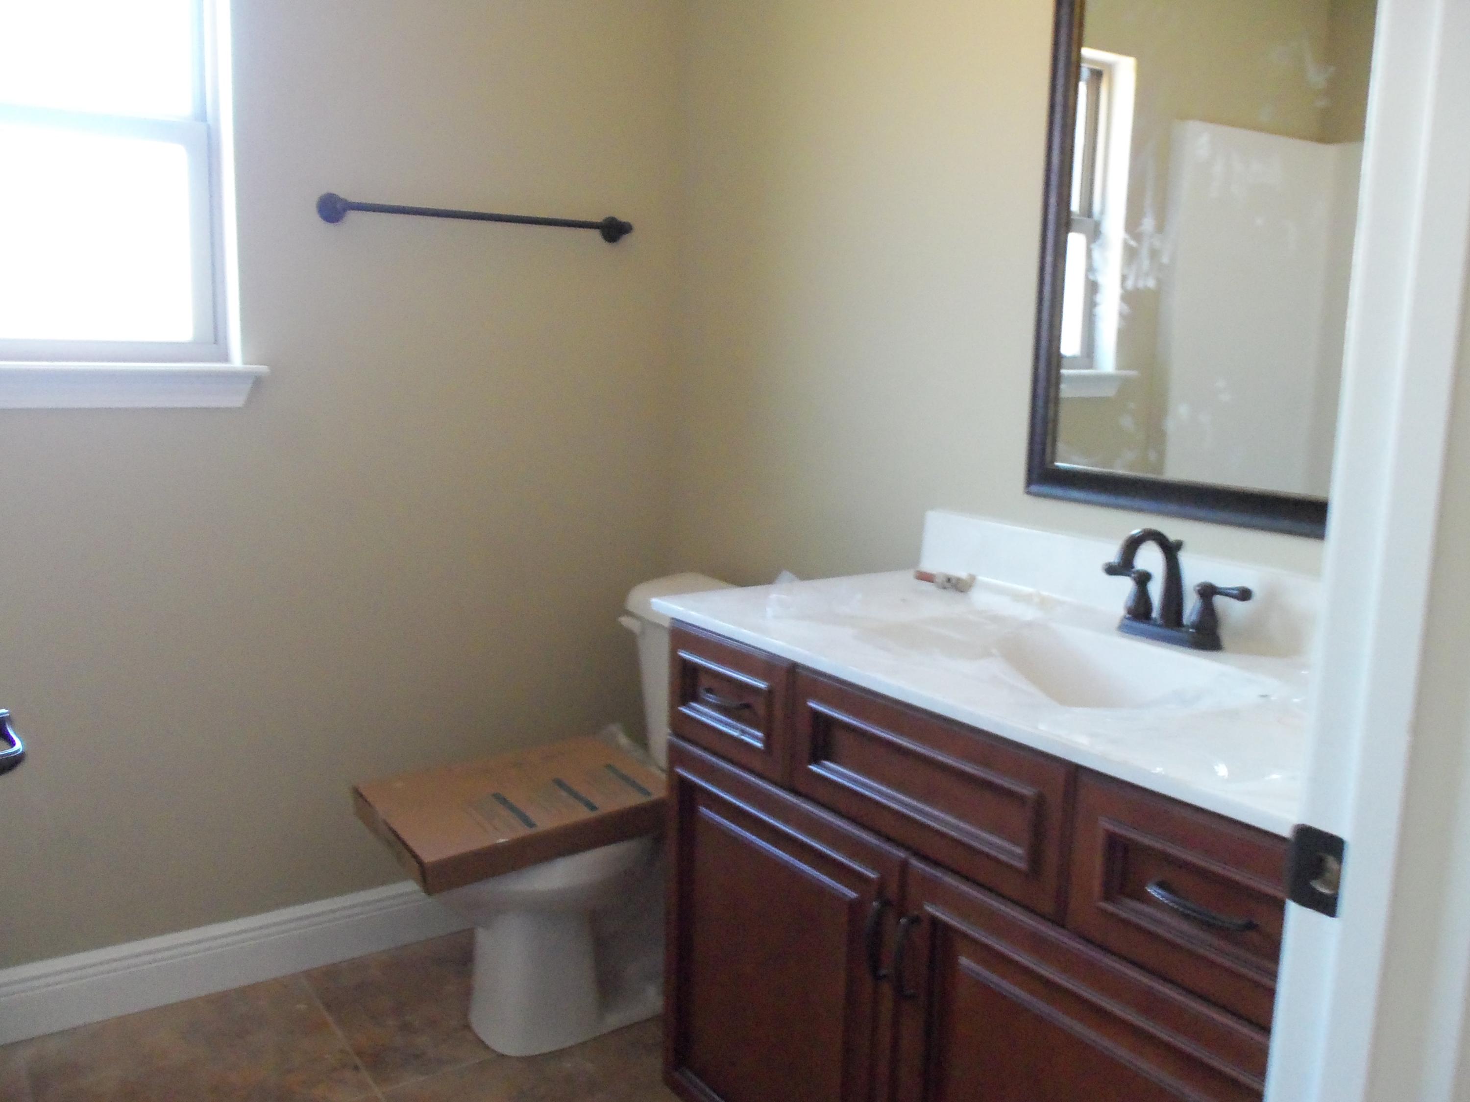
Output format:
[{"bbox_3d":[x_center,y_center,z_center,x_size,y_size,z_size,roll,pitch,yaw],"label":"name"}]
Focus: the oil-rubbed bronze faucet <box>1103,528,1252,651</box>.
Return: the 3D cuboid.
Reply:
[{"bbox_3d":[0.550,0.045,1.630,0.168,0.155,0.232,-4,11,-34],"label":"oil-rubbed bronze faucet"}]

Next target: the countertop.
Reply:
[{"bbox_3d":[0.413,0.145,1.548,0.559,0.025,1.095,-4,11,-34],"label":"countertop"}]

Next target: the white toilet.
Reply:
[{"bbox_3d":[-0.240,0.504,2.357,0.755,0.768,0.470,-4,11,-34],"label":"white toilet"}]

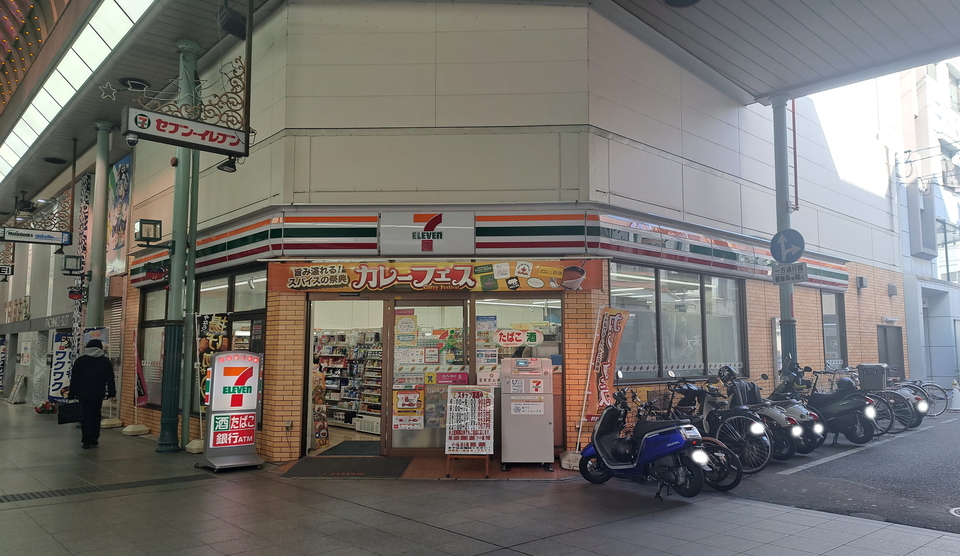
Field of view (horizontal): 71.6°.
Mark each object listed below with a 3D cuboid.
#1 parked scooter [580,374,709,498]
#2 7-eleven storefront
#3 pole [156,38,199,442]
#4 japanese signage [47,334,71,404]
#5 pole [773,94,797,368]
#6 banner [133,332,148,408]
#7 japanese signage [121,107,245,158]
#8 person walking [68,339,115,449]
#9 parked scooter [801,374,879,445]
[{"bbox_3d":[1.719,1.669,7.072,0.680,1.200,1.670,5,-8,-40],"label":"parked scooter"},{"bbox_3d":[0.651,1.099,12.391,15.900,3.450,7.200,0,-6,1],"label":"7-eleven storefront"},{"bbox_3d":[-4.775,-0.605,10.535,0.380,6.500,0.380,5,-8,-43],"label":"pole"},{"bbox_3d":[-10.366,2.251,16.645,0.700,1.750,0.120,5,-8,-43],"label":"japanese signage"},{"bbox_3d":[5.470,-0.309,11.870,0.350,6.100,0.350,0,-6,1],"label":"pole"},{"bbox_3d":[-6.450,1.738,12.869,0.180,1.460,0.400,-4,-7,33],"label":"banner"},{"bbox_3d":[-3.569,-1.763,8.181,1.434,0.306,0.237,5,-8,-43],"label":"japanese signage"},{"bbox_3d":[-6.141,1.826,10.603,0.660,1.690,0.420,4,-7,-37],"label":"person walking"},{"bbox_3d":[5.562,2.056,10.927,0.700,1.200,1.800,5,-8,-43],"label":"parked scooter"}]

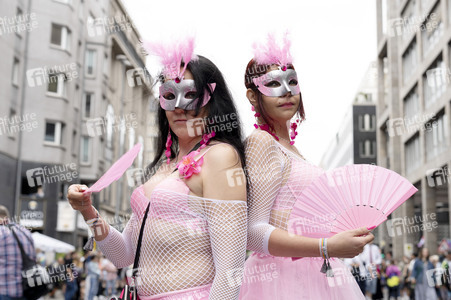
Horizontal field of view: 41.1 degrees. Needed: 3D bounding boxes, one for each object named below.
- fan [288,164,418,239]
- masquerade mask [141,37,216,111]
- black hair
[{"bbox_3d":[0.349,0.165,1.750,0.419,0.227,0.035,-28,-2,2],"label":"fan"},{"bbox_3d":[-0.124,-0.201,1.600,0.185,0.190,0.085,-3,-7,23],"label":"masquerade mask"},{"bbox_3d":[-0.083,-0.085,1.670,0.240,0.360,0.230,-3,-9,23],"label":"black hair"}]

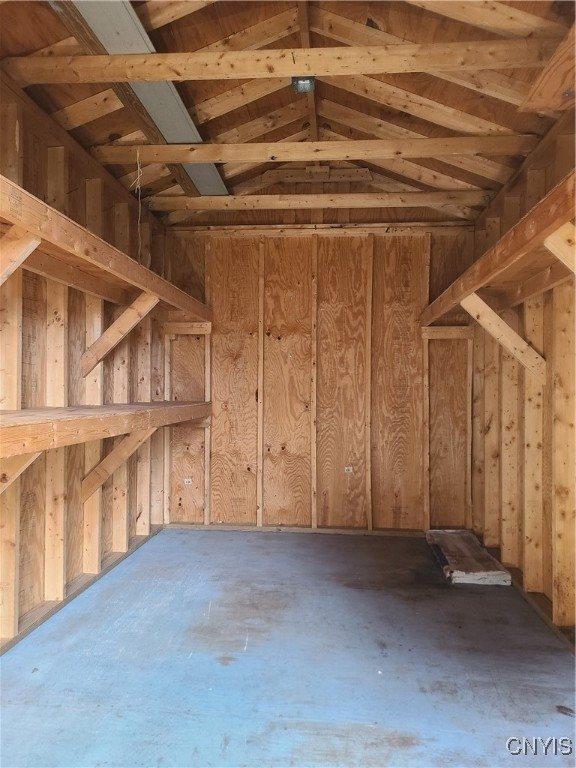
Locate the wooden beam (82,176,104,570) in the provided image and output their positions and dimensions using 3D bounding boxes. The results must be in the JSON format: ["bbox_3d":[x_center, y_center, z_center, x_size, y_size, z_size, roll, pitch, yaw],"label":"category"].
[{"bbox_3d":[-1.064,-0.042,3.169,0.089,2.147,0.038,0,-1,5],"label":"wooden beam"}]

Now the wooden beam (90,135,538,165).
[{"bbox_3d":[0.109,-1.228,3.041,2.360,0.089,0.038,0,-1,5],"label":"wooden beam"}]

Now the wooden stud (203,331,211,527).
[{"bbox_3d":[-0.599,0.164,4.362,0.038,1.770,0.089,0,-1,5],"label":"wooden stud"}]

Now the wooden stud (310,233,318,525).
[{"bbox_3d":[0.205,-0.020,4.290,0.038,2.147,0.089,0,-1,5],"label":"wooden stud"}]

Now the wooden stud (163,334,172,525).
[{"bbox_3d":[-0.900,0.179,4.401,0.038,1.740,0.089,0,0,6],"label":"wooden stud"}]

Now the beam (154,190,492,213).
[{"bbox_3d":[0.188,-1.224,3.885,2.360,0.089,0.038,0,0,5],"label":"beam"}]

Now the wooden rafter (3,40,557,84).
[{"bbox_3d":[-0.010,-1.238,2.231,2.320,0.089,0.038,0,0,5],"label":"wooden rafter"}]

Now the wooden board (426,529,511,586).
[{"bbox_3d":[1.082,1.054,3.589,0.327,0.078,0.930,0,-1,5],"label":"wooden board"}]

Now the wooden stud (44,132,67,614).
[{"bbox_3d":[-1.109,-0.044,2.771,0.089,2.159,0.038,0,0,6],"label":"wooden stud"}]

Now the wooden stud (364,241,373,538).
[{"bbox_3d":[0.615,-0.018,4.253,0.038,2.159,0.089,0,0,6],"label":"wooden stud"}]

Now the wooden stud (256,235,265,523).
[{"bbox_3d":[-0.196,-0.023,4.327,0.038,2.147,0.089,0,-1,5],"label":"wooden stud"}]

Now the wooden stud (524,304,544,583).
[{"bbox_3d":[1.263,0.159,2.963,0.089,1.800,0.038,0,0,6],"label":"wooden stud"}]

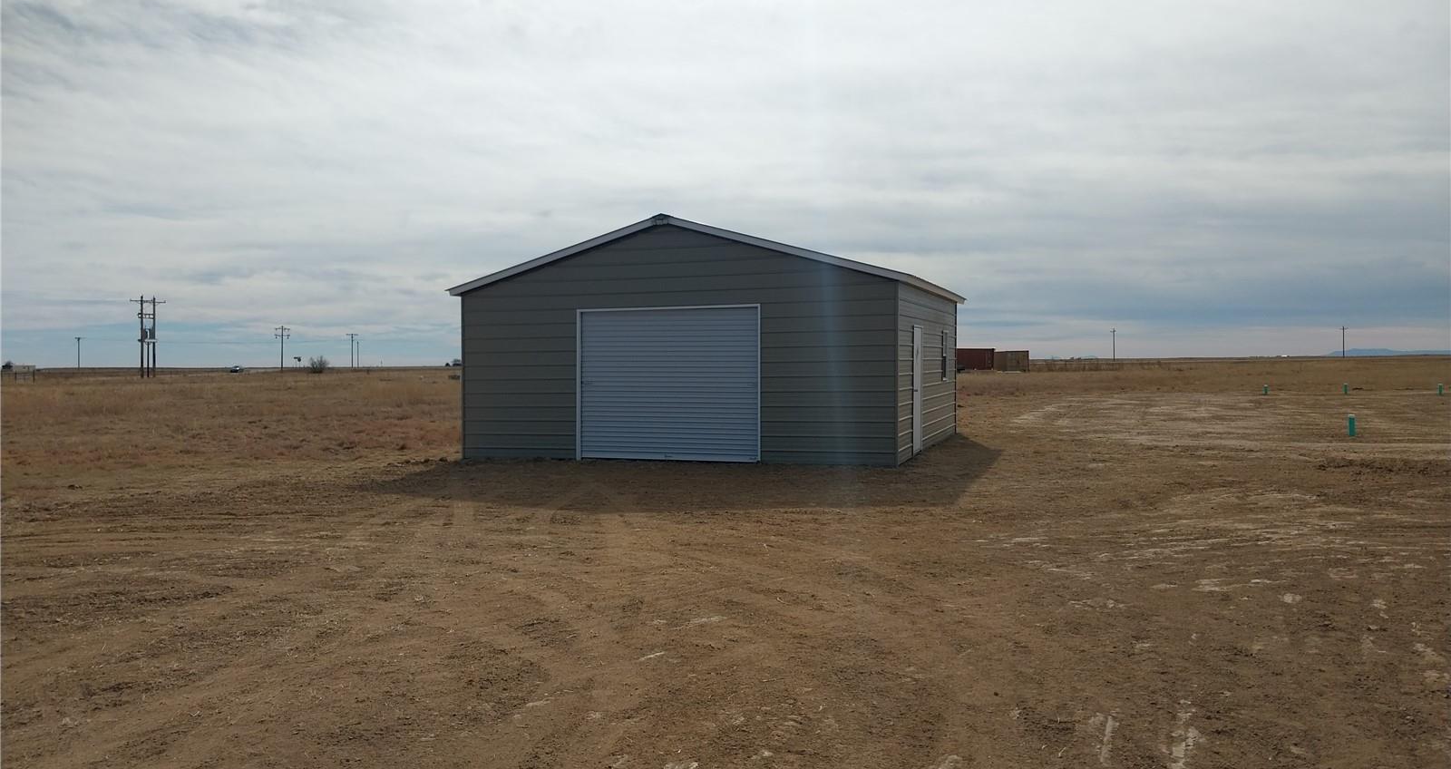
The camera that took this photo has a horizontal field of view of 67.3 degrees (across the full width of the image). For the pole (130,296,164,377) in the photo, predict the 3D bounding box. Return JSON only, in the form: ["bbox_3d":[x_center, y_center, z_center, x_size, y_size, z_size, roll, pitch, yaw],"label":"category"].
[{"bbox_3d":[-79.571,-6.553,150.000,0.900,11.400,4.400,0,1,34],"label":"pole"}]

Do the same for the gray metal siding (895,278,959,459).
[{"bbox_3d":[3.642,-0.233,19.477,0.150,2.733,7.209,0,1,19],"label":"gray metal siding"}]

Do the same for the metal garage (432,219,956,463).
[{"bbox_3d":[0.203,-0.806,20.629,7.802,3.894,7.509,0,1,19],"label":"metal garage"}]

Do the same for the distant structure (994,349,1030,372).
[{"bbox_3d":[34.406,-2.752,131.000,2.500,2.550,6.000,-1,1,0],"label":"distant structure"}]

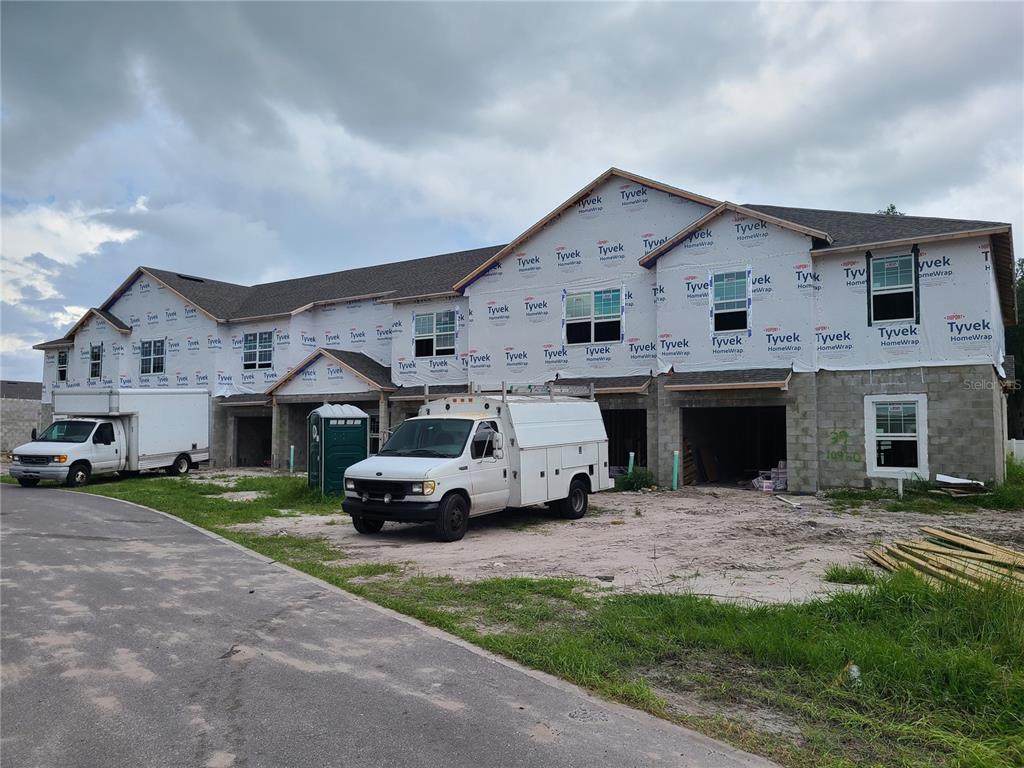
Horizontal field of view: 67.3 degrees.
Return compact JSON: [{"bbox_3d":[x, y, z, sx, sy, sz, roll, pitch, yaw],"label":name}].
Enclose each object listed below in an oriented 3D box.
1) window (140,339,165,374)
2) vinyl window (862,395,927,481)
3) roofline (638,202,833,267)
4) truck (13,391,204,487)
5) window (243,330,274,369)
[{"bbox_3d":[-17.055,-1.265,36.480,2.005,1.610,0.120,-2,-3,35],"label":"window"},{"bbox_3d":[9.108,1.244,18.222,1.277,1.970,0.130,-2,-3,35],"label":"vinyl window"},{"bbox_3d":[5.817,-3.967,20.242,5.061,1.431,0.700,-2,-3,35],"label":"roofline"},{"bbox_3d":[-13.046,1.622,25.329,2.440,2.920,6.160,-1,-1,18],"label":"truck"},{"bbox_3d":[-10.982,-1.424,33.201,1.911,1.575,0.120,-2,-3,35],"label":"window"}]

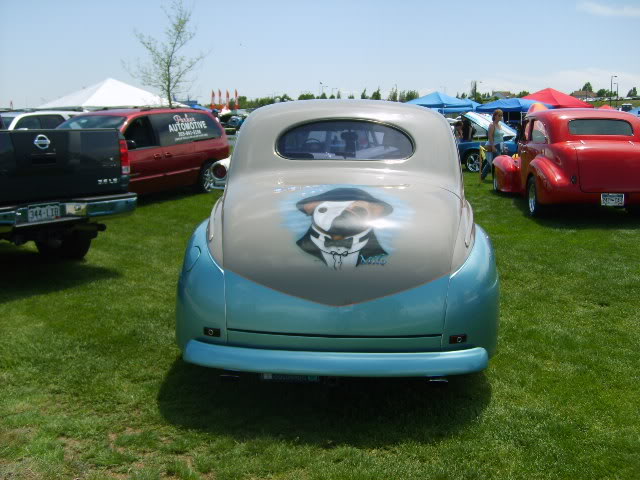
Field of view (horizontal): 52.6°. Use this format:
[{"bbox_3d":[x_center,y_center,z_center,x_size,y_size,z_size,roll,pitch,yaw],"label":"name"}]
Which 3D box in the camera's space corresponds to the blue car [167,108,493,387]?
[{"bbox_3d":[0.272,-0.353,5.632,1.870,1.630,4.940,1,11,4],"label":"blue car"}]

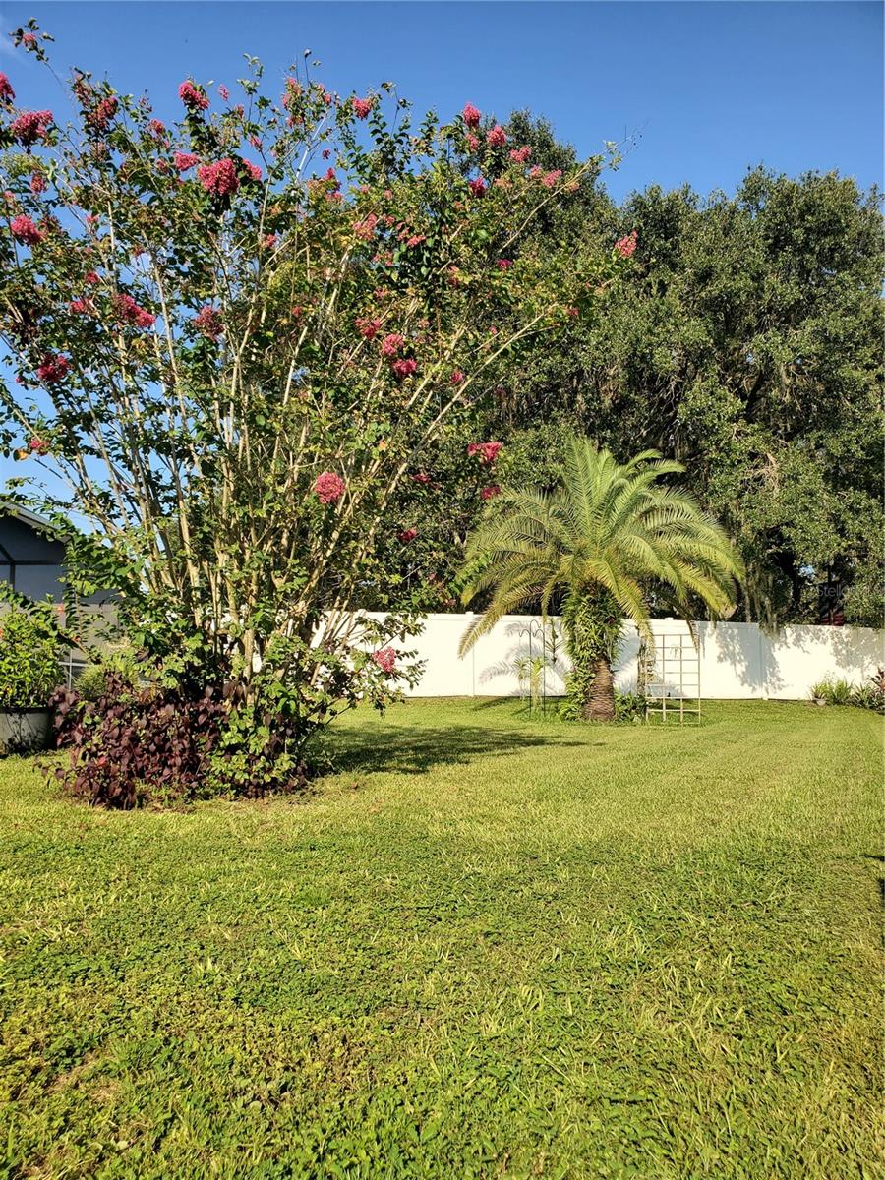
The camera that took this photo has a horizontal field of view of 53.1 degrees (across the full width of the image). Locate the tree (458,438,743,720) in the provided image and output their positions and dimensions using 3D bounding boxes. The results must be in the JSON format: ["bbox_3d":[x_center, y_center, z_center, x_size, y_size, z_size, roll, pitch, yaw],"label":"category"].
[{"bbox_3d":[2.742,-0.196,15.400,4.822,4.822,4.678,0,-3,0],"label":"tree"}]

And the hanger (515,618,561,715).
[{"bbox_3d":[1.647,1.341,15.300,0.680,1.680,0.180,0,-3,-3],"label":"hanger"}]

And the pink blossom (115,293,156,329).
[{"bbox_3d":[-2.704,-2.453,7.800,0.363,0.312,0.337,0,-3,0],"label":"pink blossom"}]

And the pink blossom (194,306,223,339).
[{"bbox_3d":[-2.064,-2.358,7.800,0.252,0.274,0.250,1,-3,-15],"label":"pink blossom"}]

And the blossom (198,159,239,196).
[{"bbox_3d":[-1.876,-3.452,7.400,0.334,0.290,0.297,1,-3,-15],"label":"blossom"}]

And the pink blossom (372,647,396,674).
[{"bbox_3d":[-0.541,0.641,8.200,0.212,0.237,0.213,0,-3,-4],"label":"pink blossom"}]

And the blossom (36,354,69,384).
[{"bbox_3d":[-3.343,-1.893,7.600,0.278,0.235,0.244,1,-3,-24],"label":"blossom"}]

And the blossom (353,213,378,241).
[{"bbox_3d":[-0.740,-3.485,8.500,0.238,0.246,0.230,0,-3,-5],"label":"blossom"}]

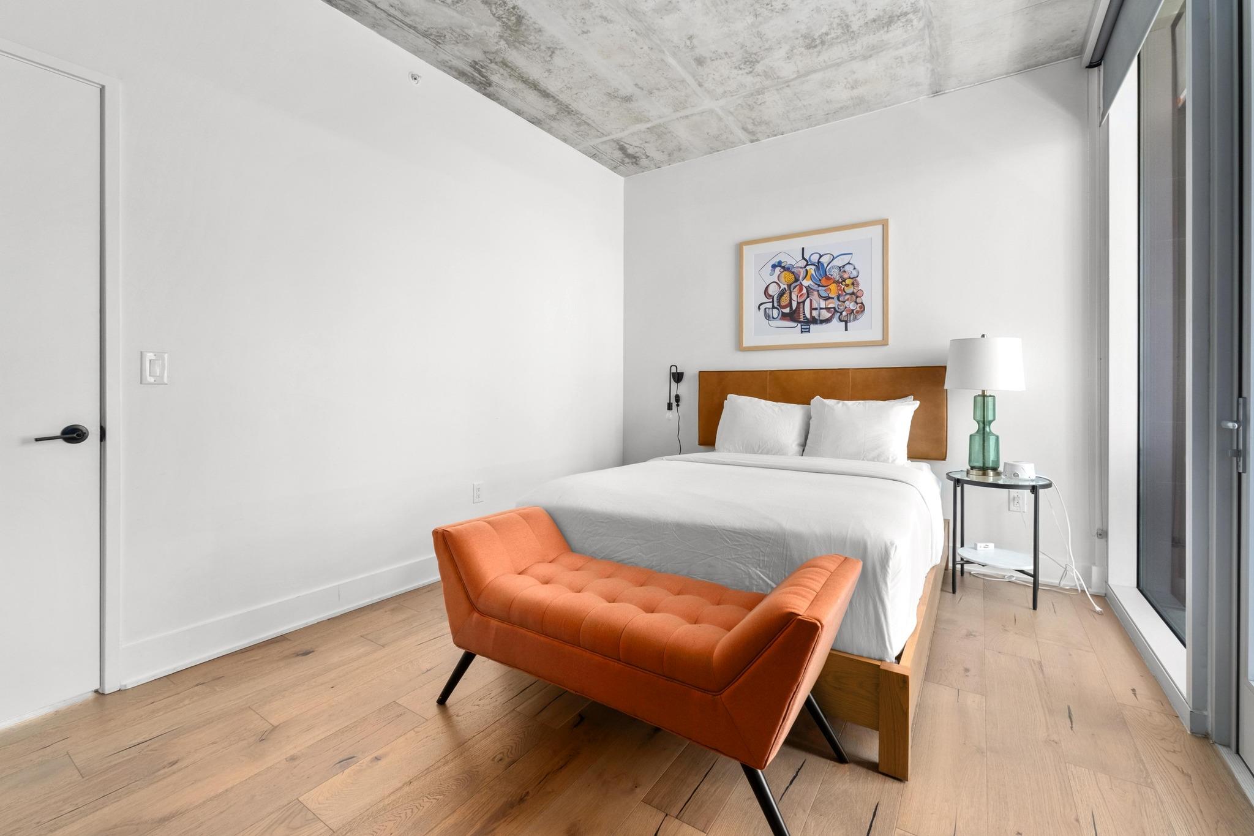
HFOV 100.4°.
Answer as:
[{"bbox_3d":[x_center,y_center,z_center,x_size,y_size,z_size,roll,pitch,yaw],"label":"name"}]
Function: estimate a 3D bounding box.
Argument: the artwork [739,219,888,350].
[{"bbox_3d":[1.257,-0.885,3.619,1.000,0.810,0.035,1,2,34],"label":"artwork"}]

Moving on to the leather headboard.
[{"bbox_3d":[1.238,-0.055,3.609,1.660,0.575,0.060,1,2,34],"label":"leather headboard"}]

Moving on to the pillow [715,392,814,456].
[{"bbox_3d":[0.919,0.056,3.583,0.640,0.430,0.190,1,-9,34],"label":"pillow"}]

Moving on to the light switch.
[{"bbox_3d":[-1.776,-0.188,1.970,0.012,0.124,0.079,1,2,34],"label":"light switch"}]

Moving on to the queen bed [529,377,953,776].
[{"bbox_3d":[0.680,0.320,2.784,1.660,1.237,2.090,1,2,34],"label":"queen bed"}]

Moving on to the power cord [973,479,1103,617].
[{"bbox_3d":[2.176,0.639,2.812,0.540,0.600,0.300,1,2,34],"label":"power cord"}]

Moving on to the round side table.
[{"bbox_3d":[1.987,0.629,2.810,0.466,0.616,0.466,1,2,34],"label":"round side table"}]

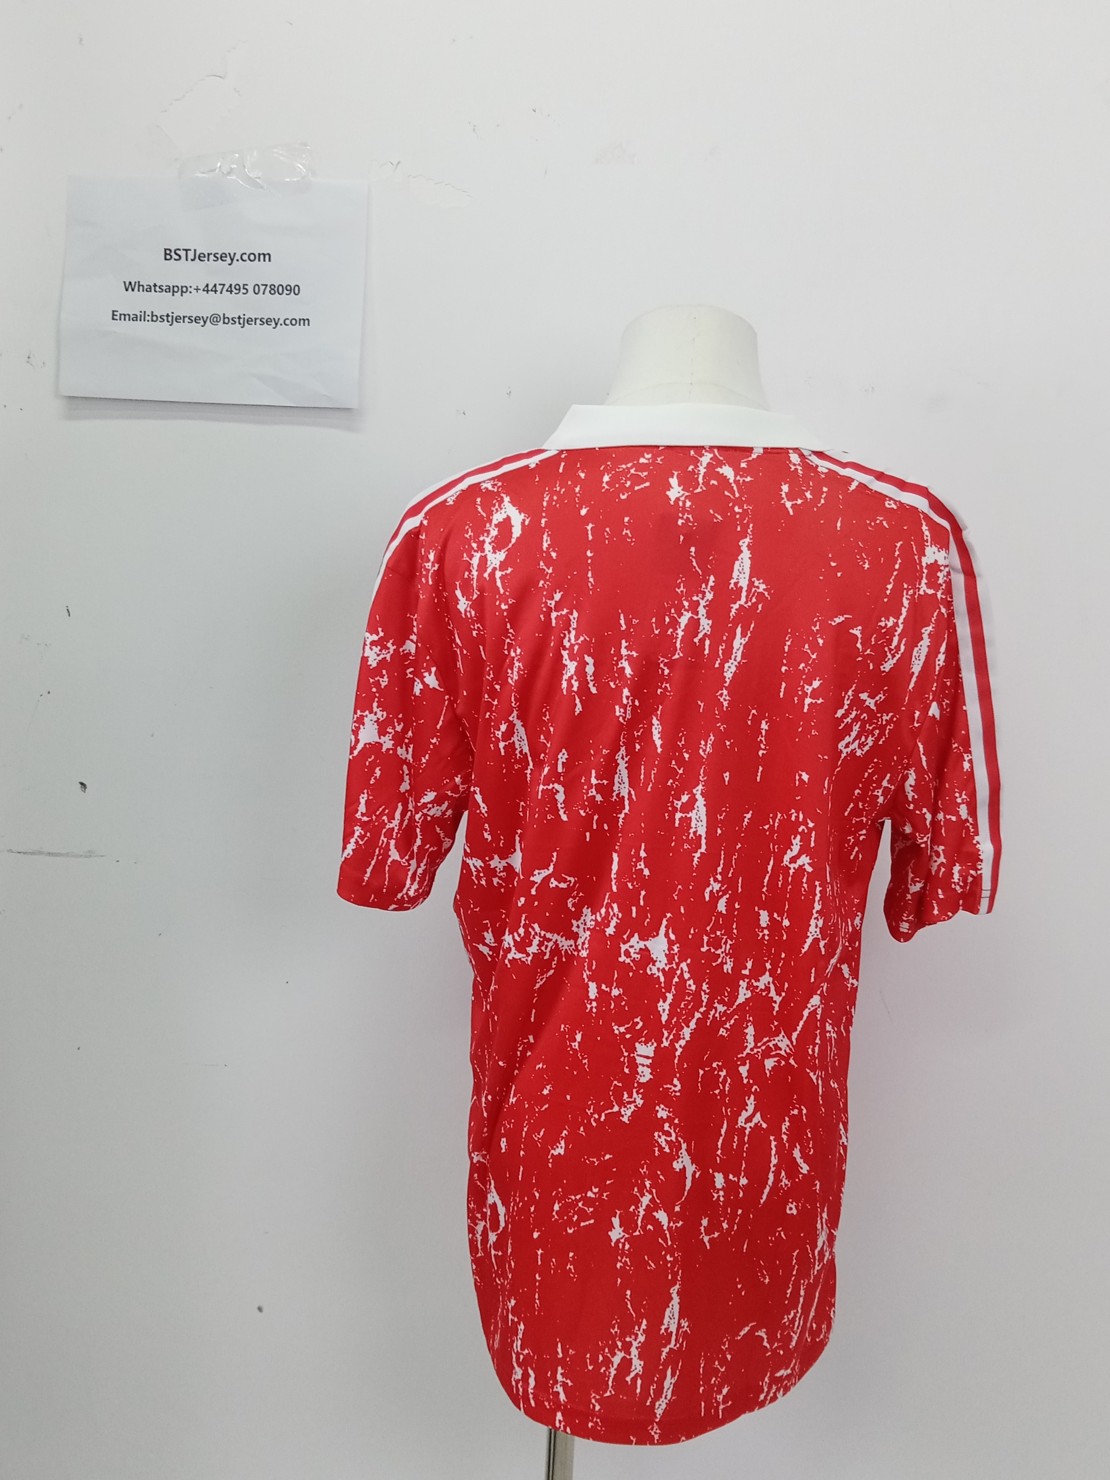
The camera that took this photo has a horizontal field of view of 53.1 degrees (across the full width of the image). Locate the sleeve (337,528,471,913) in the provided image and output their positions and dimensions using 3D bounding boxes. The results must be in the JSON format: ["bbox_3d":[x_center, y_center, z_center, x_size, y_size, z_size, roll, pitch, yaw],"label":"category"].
[{"bbox_3d":[-0.116,-0.016,0.870,0.100,0.285,0.145,7,4,7],"label":"sleeve"}]

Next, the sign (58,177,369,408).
[{"bbox_3d":[-0.329,-0.431,1.068,0.297,0.210,0.008,4,4,5],"label":"sign"}]

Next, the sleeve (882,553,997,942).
[{"bbox_3d":[0.293,0.007,0.845,0.094,0.285,0.145,-1,4,7],"label":"sleeve"}]

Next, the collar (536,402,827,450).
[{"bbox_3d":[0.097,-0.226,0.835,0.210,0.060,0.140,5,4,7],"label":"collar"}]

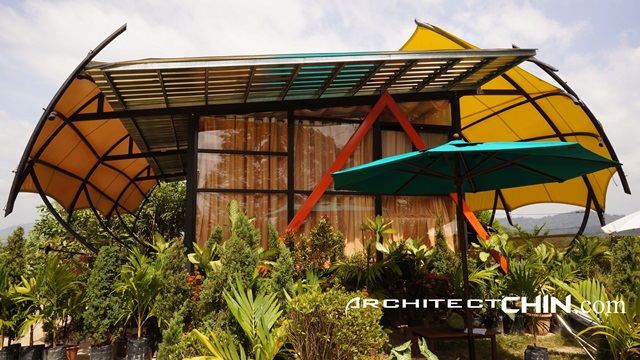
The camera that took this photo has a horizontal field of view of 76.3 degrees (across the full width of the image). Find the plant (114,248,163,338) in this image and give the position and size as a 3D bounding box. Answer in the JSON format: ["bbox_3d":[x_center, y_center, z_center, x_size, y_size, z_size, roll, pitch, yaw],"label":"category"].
[{"bbox_3d":[-2.117,1.324,4.750,0.544,1.077,0.520,0,-6,0],"label":"plant"}]

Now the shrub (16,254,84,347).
[{"bbox_3d":[-3.166,1.417,4.750,0.764,1.066,0.700,0,-6,0],"label":"shrub"}]

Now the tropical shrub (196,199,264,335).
[{"bbox_3d":[-1.143,1.143,5.200,0.835,1.711,0.800,0,-6,0],"label":"tropical shrub"}]

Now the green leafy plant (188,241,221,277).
[{"bbox_3d":[-1.545,1.054,5.400,0.441,0.498,0.450,0,-6,0],"label":"green leafy plant"}]

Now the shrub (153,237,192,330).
[{"bbox_3d":[-1.798,1.271,5.000,0.456,1.139,0.460,0,-6,0],"label":"shrub"}]

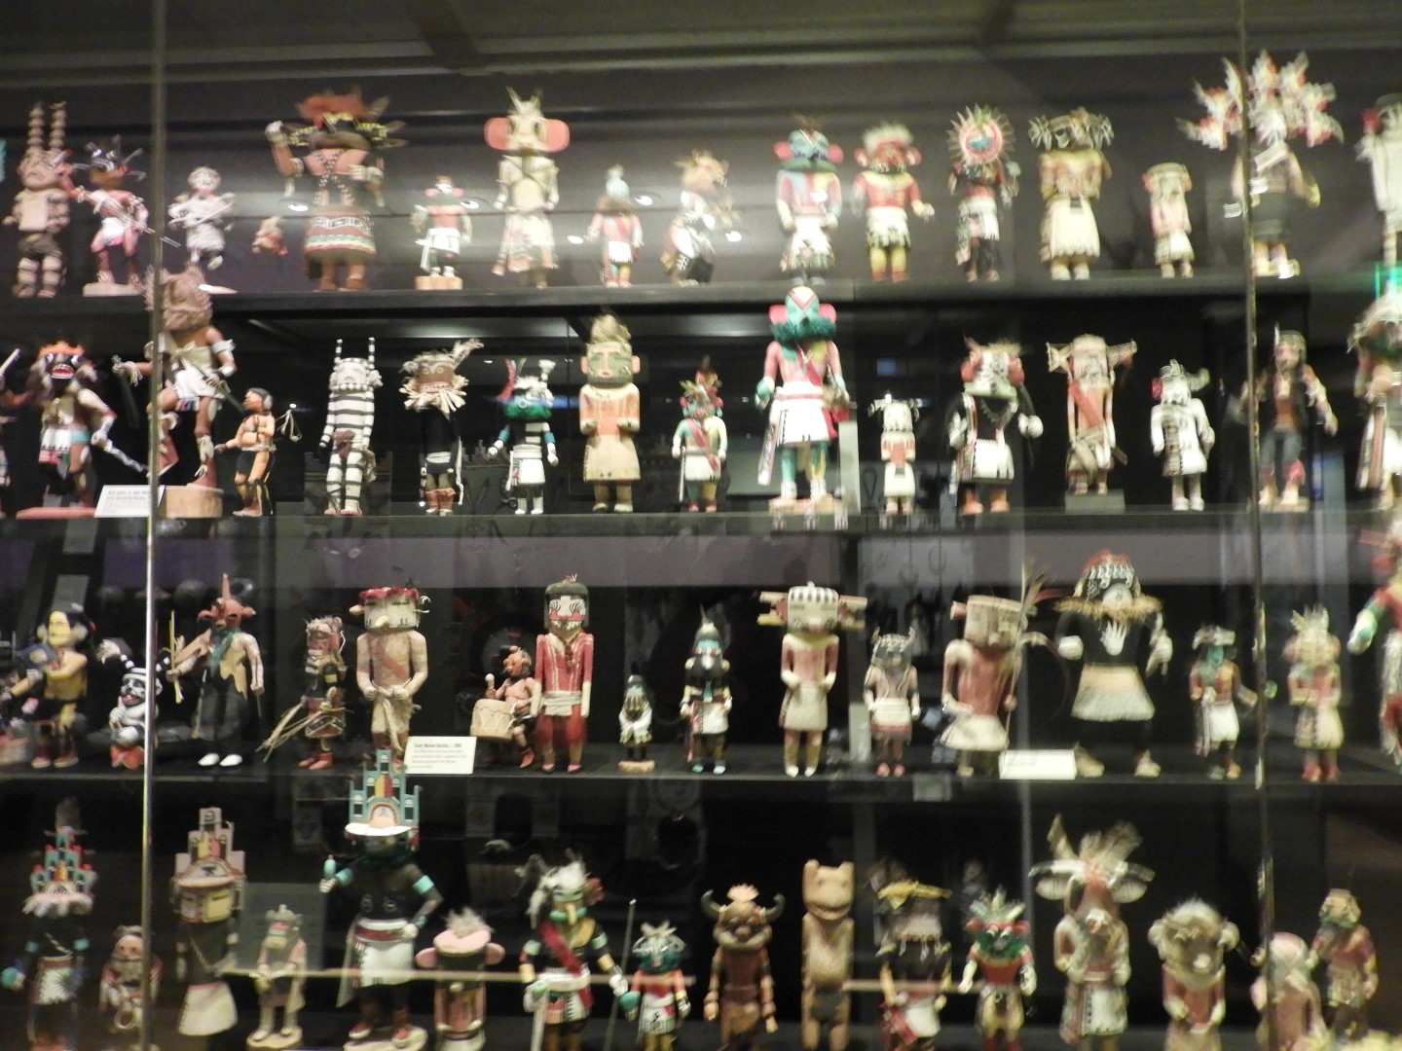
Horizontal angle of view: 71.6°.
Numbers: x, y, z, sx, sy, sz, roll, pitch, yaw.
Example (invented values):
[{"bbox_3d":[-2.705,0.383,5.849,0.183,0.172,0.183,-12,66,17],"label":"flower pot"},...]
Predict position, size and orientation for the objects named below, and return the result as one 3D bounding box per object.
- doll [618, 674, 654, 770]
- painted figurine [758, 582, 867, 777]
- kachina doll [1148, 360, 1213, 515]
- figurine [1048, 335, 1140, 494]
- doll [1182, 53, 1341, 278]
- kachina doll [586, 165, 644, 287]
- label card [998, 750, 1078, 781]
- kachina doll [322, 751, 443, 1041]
[{"bbox_3d":[-0.104,0.319,1.563,0.058,0.159,0.050,0,-1,3],"label":"doll"},{"bbox_3d":[0.178,0.244,1.541,0.172,0.308,0.080,0,-1,5],"label":"painted figurine"},{"bbox_3d":[0.798,-0.150,1.613,0.103,0.245,0.100,-1,-2,12],"label":"kachina doll"},{"bbox_3d":[0.649,-0.181,1.611,0.147,0.266,0.095,0,-2,4],"label":"figurine"},{"bbox_3d":[0.922,-0.592,1.599,0.257,0.365,0.120,0,-2,-5],"label":"doll"},{"bbox_3d":[-0.146,-0.506,1.644,0.093,0.203,0.070,0,-2,0],"label":"kachina doll"},{"bbox_3d":[0.541,0.383,1.558,0.124,0.042,0.035,0,-2,3],"label":"label card"},{"bbox_3d":[-0.564,0.661,1.719,0.212,0.517,0.150,0,-2,4],"label":"kachina doll"}]

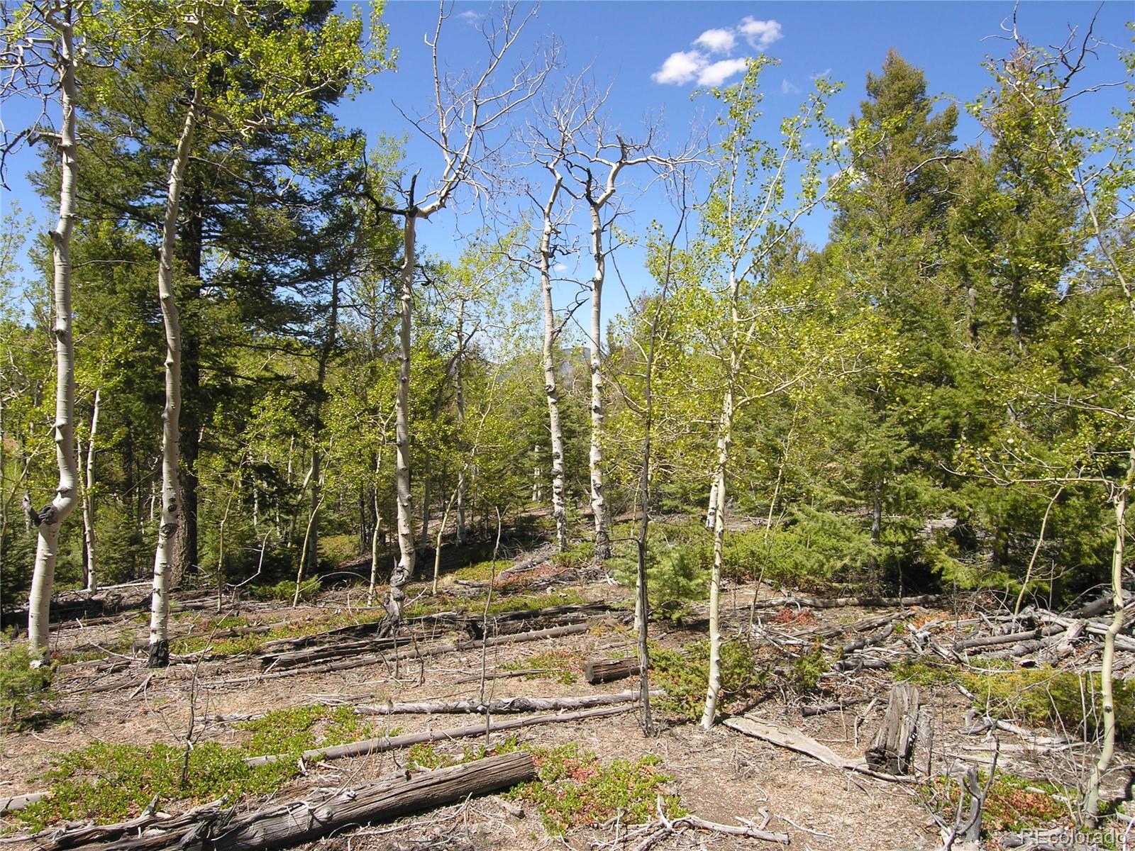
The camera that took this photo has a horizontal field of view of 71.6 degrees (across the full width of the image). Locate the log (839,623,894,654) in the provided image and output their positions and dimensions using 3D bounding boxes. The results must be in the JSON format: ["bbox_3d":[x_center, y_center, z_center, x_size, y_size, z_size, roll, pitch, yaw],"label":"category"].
[{"bbox_3d":[2.437,1.712,6.391,0.075,0.075,0.989,0,0,42],"label":"log"}]

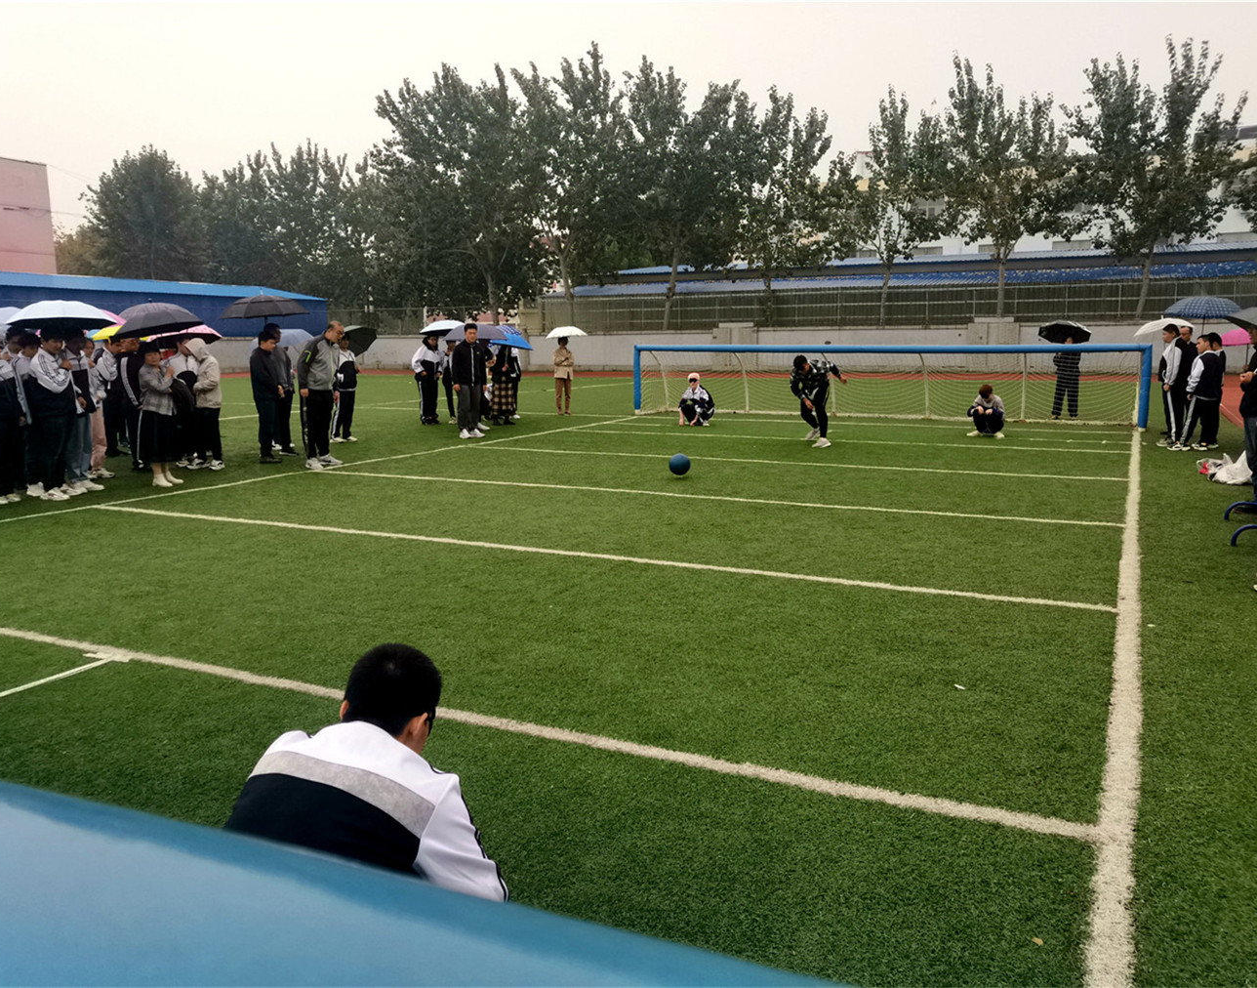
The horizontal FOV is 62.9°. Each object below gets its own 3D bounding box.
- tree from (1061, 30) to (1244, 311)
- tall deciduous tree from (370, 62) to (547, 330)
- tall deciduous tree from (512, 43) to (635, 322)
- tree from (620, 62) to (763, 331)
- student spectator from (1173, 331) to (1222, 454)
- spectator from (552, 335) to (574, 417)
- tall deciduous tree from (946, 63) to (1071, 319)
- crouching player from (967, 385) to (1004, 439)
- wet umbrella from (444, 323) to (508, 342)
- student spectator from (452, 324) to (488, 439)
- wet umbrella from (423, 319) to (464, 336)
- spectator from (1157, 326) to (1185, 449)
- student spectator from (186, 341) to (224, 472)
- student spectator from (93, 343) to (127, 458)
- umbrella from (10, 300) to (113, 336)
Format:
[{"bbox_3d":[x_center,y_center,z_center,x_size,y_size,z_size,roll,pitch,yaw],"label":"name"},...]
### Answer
[{"bbox_3d":[20.520,-12.237,40.045,6.540,10.560,6.210,4,10,26],"label":"tree"},{"bbox_3d":[-8.079,-13.631,50.190,8.300,13.980,7.600,0,9,0],"label":"tall deciduous tree"},{"bbox_3d":[-2.721,-15.198,51.250,6.300,13.850,5.980,-1,9,-3],"label":"tall deciduous tree"},{"bbox_3d":[3.047,-14.197,49.064,6.940,12.600,6.590,0,9,2],"label":"tree"},{"bbox_3d":[7.881,-1.413,14.179,0.480,1.580,0.500,8,12,44],"label":"student spectator"},{"bbox_3d":[-1.346,-2.410,20.956,0.450,1.620,0.350,-1,9,-5],"label":"spectator"},{"bbox_3d":[16.060,-12.534,43.524,5.100,10.931,4.900,4,10,26],"label":"tall deciduous tree"},{"bbox_3d":[5.764,-1.389,16.500,0.600,0.830,0.580,3,9,22],"label":"crouching player"},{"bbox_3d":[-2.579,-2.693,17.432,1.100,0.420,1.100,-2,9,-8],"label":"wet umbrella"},{"bbox_3d":[-2.573,-1.832,16.575,0.550,1.760,0.360,-4,10,-25],"label":"student spectator"},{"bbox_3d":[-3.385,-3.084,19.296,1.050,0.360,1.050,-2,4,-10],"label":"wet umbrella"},{"bbox_3d":[7.799,-1.564,14.777,0.380,1.730,0.460,5,10,31],"label":"spectator"},{"bbox_3d":[-5.248,-1.108,12.662,0.440,1.590,0.480,-2,9,-10],"label":"student spectator"},{"bbox_3d":[-7.057,-1.326,14.058,0.450,1.620,0.500,3,9,20],"label":"student spectator"},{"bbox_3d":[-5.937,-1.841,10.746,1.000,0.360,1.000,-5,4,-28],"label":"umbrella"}]

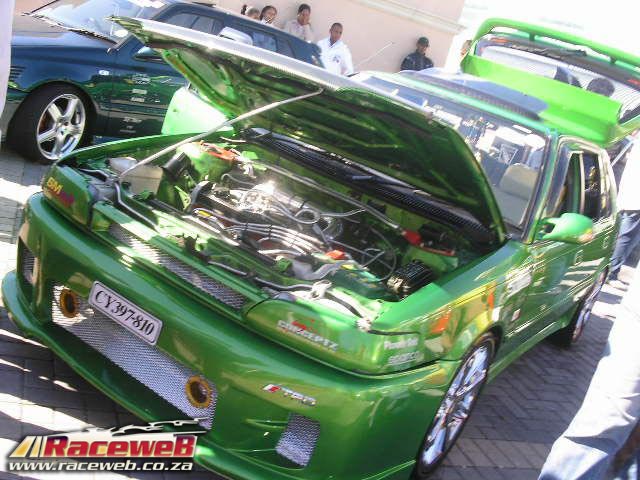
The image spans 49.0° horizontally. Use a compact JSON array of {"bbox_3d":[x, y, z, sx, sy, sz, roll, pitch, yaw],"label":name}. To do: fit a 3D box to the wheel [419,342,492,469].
[{"bbox_3d":[0.430,0.581,2.634,0.200,0.500,0.500,25,17,31],"label":"wheel"}]

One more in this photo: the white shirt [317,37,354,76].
[{"bbox_3d":[0.030,-1.939,8.253,0.540,0.720,0.300,16,14,0],"label":"white shirt"}]

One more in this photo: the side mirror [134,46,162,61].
[{"bbox_3d":[-1.381,-1.507,5.721,0.220,0.140,0.130,25,17,31],"label":"side mirror"}]

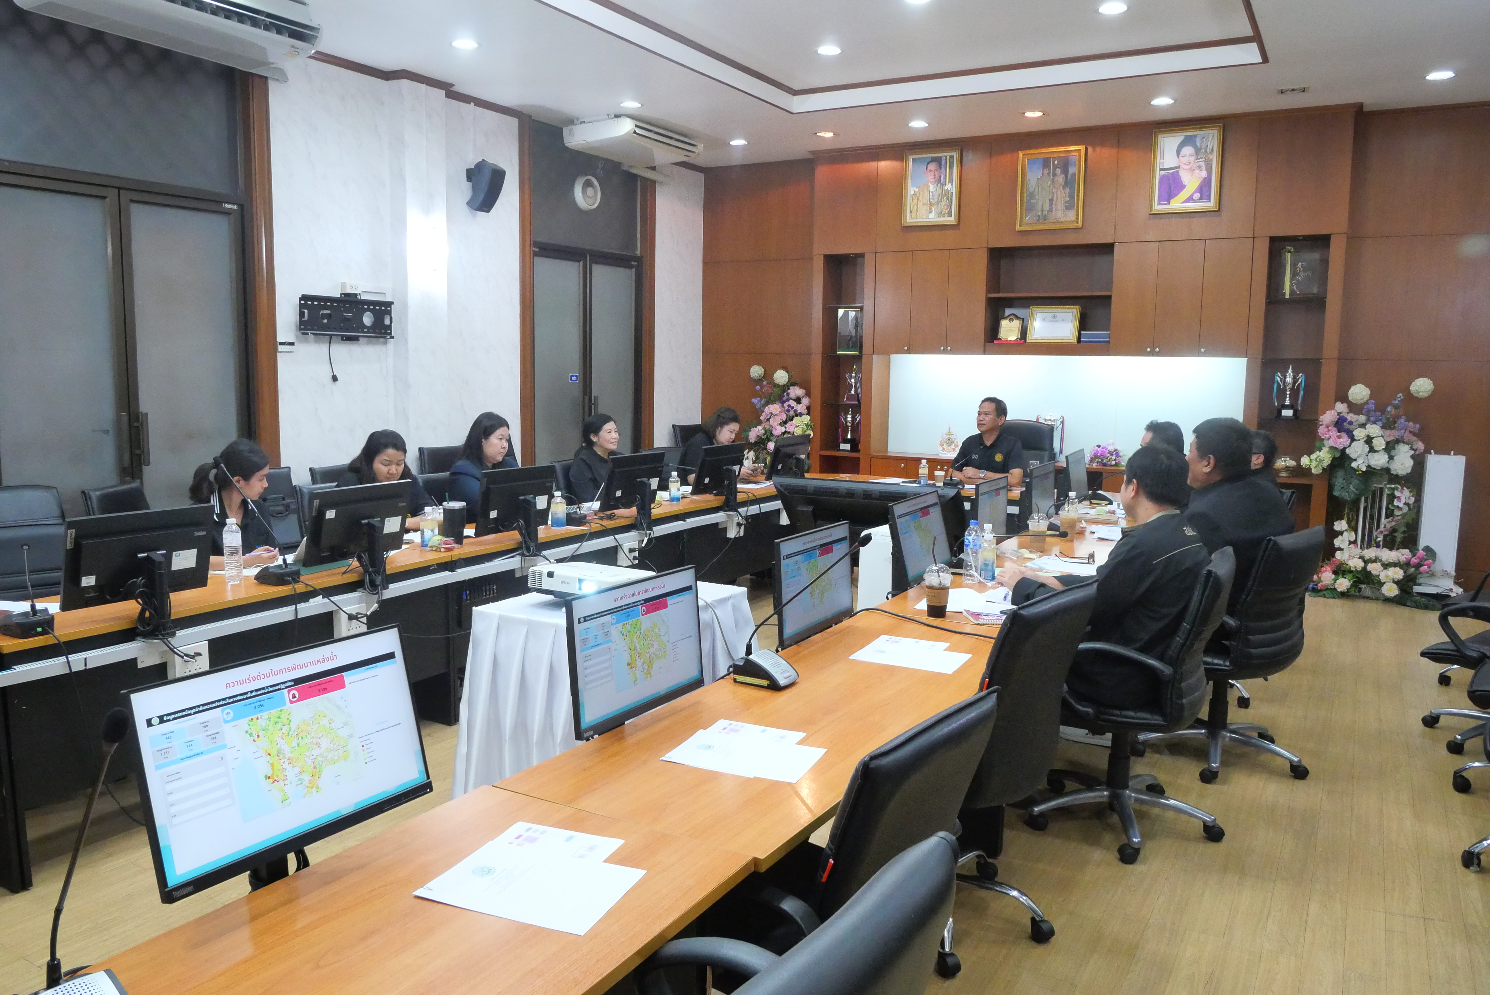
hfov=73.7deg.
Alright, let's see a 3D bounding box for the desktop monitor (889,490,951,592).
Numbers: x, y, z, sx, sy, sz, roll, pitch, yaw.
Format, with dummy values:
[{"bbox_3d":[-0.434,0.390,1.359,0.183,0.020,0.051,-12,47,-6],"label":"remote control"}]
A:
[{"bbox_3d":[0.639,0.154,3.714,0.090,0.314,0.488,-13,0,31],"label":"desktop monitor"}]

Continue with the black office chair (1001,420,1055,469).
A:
[{"bbox_3d":[2.271,0.044,7.918,0.660,1.210,0.700,5,8,30],"label":"black office chair"}]

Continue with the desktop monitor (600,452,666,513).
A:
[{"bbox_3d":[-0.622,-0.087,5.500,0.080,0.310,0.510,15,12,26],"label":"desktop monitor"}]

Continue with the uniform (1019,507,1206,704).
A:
[{"bbox_3d":[1.316,0.383,3.541,0.600,0.660,0.500,5,8,32],"label":"uniform"}]

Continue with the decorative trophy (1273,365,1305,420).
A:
[{"bbox_3d":[4.343,-0.842,7.932,0.210,0.440,0.150,5,8,29],"label":"decorative trophy"}]

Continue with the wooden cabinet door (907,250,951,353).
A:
[{"bbox_3d":[1.694,-1.789,9.118,0.364,0.937,0.030,6,9,32],"label":"wooden cabinet door"}]

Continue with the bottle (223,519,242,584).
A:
[{"bbox_3d":[-1.891,0.198,3.657,0.067,0.237,0.067,6,9,32],"label":"bottle"}]

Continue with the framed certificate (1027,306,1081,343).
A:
[{"bbox_3d":[2.720,-1.518,8.738,0.423,0.313,0.040,4,7,26],"label":"framed certificate"}]

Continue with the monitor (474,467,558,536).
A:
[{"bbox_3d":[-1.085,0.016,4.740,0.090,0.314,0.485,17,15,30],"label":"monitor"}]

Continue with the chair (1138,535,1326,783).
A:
[{"bbox_3d":[1.977,0.598,4.069,0.618,0.997,0.658,-5,10,-36],"label":"chair"}]

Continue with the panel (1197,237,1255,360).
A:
[{"bbox_3d":[3.866,-1.597,7.981,0.355,0.920,0.030,5,8,29],"label":"panel"}]

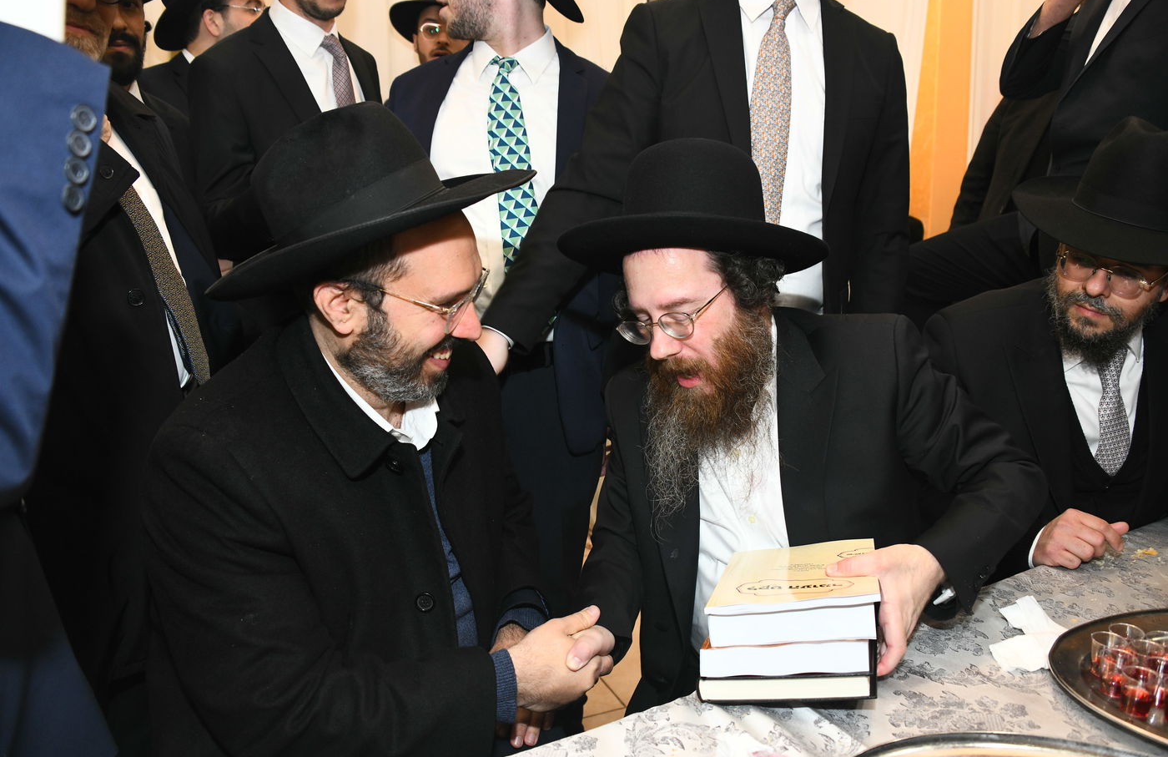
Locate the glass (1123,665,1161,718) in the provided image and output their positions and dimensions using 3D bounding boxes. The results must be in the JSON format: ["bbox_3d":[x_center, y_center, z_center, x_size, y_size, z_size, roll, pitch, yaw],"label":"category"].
[{"bbox_3d":[0.540,0.307,0.886,0.037,0.039,0.037,0,13,0],"label":"glass"}]

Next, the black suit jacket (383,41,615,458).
[{"bbox_3d":[-0.150,-0.260,1.740,0.480,0.760,0.280,-1,13,-3],"label":"black suit jacket"}]

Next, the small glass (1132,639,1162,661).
[{"bbox_3d":[0.579,0.295,0.936,0.037,0.039,0.037,0,13,0],"label":"small glass"}]

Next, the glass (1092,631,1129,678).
[{"bbox_3d":[0.550,0.291,0.953,0.037,0.039,0.037,0,13,0],"label":"glass"}]

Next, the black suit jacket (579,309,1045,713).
[{"bbox_3d":[0.288,0.185,1.220,0.580,0.600,0.430,1,13,5],"label":"black suit jacket"}]

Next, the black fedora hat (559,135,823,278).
[{"bbox_3d":[0.151,-0.243,1.240,0.370,0.150,0.385,2,-1,0],"label":"black fedora hat"}]

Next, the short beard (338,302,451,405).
[{"bbox_3d":[-0.206,-0.029,1.040,0.110,0.110,0.145,19,18,13],"label":"short beard"}]

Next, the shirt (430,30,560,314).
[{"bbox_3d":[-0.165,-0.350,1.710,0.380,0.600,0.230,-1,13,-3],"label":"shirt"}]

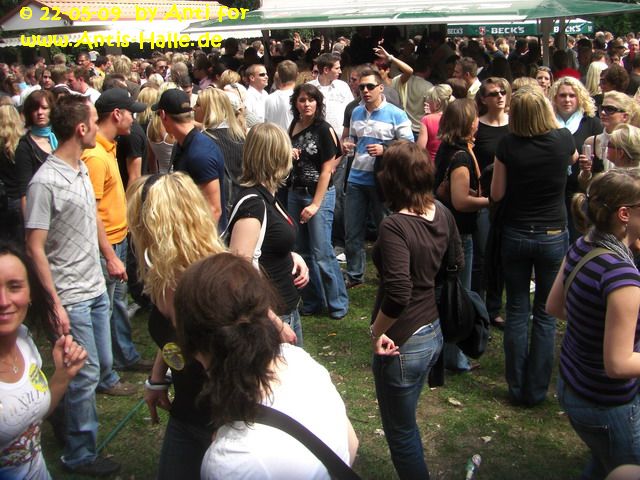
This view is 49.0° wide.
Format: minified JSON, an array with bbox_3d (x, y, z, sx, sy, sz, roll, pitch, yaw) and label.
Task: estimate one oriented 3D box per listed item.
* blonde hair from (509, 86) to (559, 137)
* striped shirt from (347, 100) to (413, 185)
[{"bbox_3d":[1.067,-0.642,3.512,0.225,0.260,0.240,4,17,20],"label":"blonde hair"},{"bbox_3d":[0.511,-0.836,5.950,0.530,0.740,0.330,5,16,21],"label":"striped shirt"}]

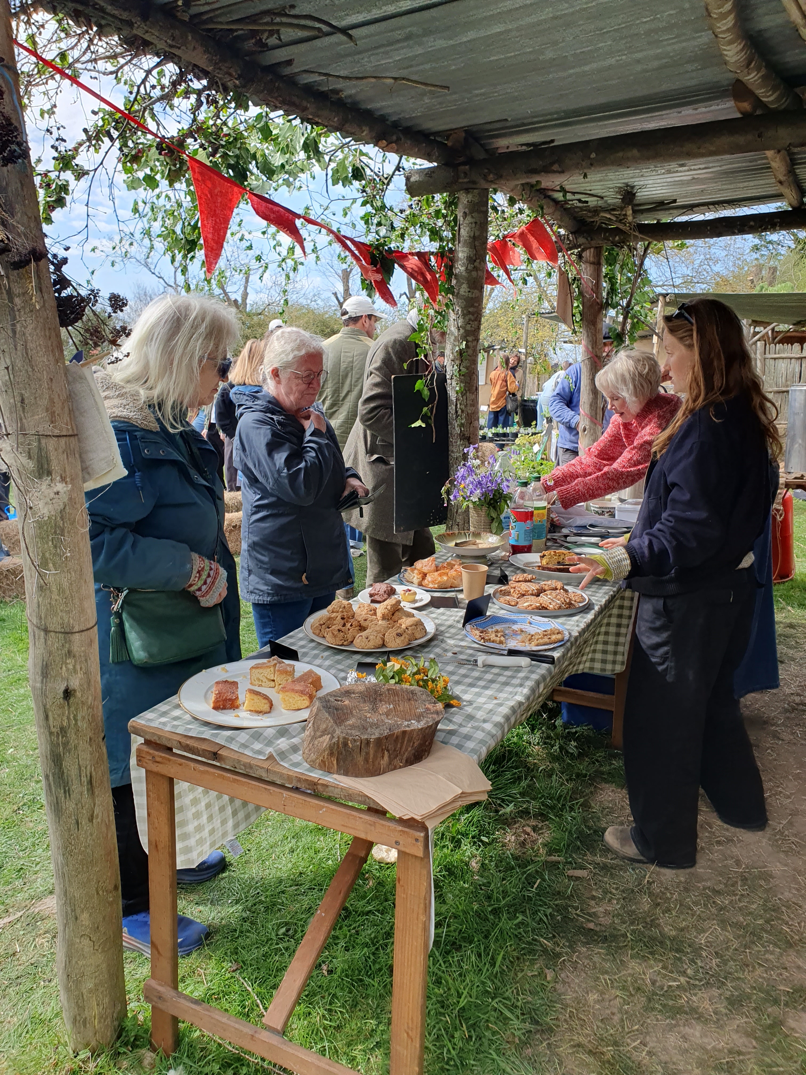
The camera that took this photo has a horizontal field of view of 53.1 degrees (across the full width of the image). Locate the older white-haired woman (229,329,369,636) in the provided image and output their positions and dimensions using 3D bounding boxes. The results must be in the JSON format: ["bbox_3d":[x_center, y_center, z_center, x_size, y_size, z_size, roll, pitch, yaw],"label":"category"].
[{"bbox_3d":[-0.333,0.103,2.598,0.420,1.550,0.480,8,14,24],"label":"older white-haired woman"}]

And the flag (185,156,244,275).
[{"bbox_3d":[-0.402,-0.686,1.730,0.040,0.235,0.200,8,14,24],"label":"flag"}]

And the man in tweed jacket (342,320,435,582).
[{"bbox_3d":[-0.050,-0.369,4.200,0.540,1.680,0.520,-2,13,-9],"label":"man in tweed jacket"}]

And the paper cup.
[{"bbox_3d":[0.225,0.138,2.529,0.083,0.093,0.083,2,13,0],"label":"paper cup"}]

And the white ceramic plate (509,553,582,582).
[{"bbox_3d":[0.548,0.107,2.846,0.340,0.032,0.280,5,13,13],"label":"white ceramic plate"}]

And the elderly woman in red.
[{"bbox_3d":[0.848,0.083,2.942,0.800,1.510,0.500,8,14,24],"label":"elderly woman in red"}]

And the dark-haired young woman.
[{"bbox_3d":[0.785,0.175,2.330,0.620,1.630,0.490,5,14,17],"label":"dark-haired young woman"}]

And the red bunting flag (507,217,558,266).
[{"bbox_3d":[0.619,-1.412,3.850,0.170,0.230,0.200,7,15,25],"label":"red bunting flag"}]

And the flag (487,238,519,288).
[{"bbox_3d":[0.447,-1.223,3.600,0.090,0.220,0.170,7,15,25],"label":"flag"}]

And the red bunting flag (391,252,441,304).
[{"bbox_3d":[0.040,-0.841,2.620,0.120,0.190,0.200,8,14,24],"label":"red bunting flag"}]

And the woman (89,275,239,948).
[{"bbox_3d":[-0.575,0.225,2.020,0.470,1.610,0.500,4,14,14],"label":"woman"}]

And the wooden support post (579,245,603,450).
[{"bbox_3d":[1.195,-0.740,5.150,0.140,2.120,0.140,-4,13,-5],"label":"wooden support post"}]

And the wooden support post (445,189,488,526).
[{"bbox_3d":[0.244,-0.367,3.475,0.145,2.110,0.145,8,14,24],"label":"wooden support post"}]

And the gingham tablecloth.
[{"bbox_3d":[0.134,0.422,2.251,0.700,0.420,1.680,7,15,26],"label":"gingham tablecloth"}]

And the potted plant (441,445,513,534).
[{"bbox_3d":[0.297,-0.190,3.230,0.280,0.385,0.270,2,13,0],"label":"potted plant"}]

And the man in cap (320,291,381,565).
[{"bbox_3d":[-0.307,-0.528,4.720,0.500,1.780,0.360,5,14,20],"label":"man in cap"}]

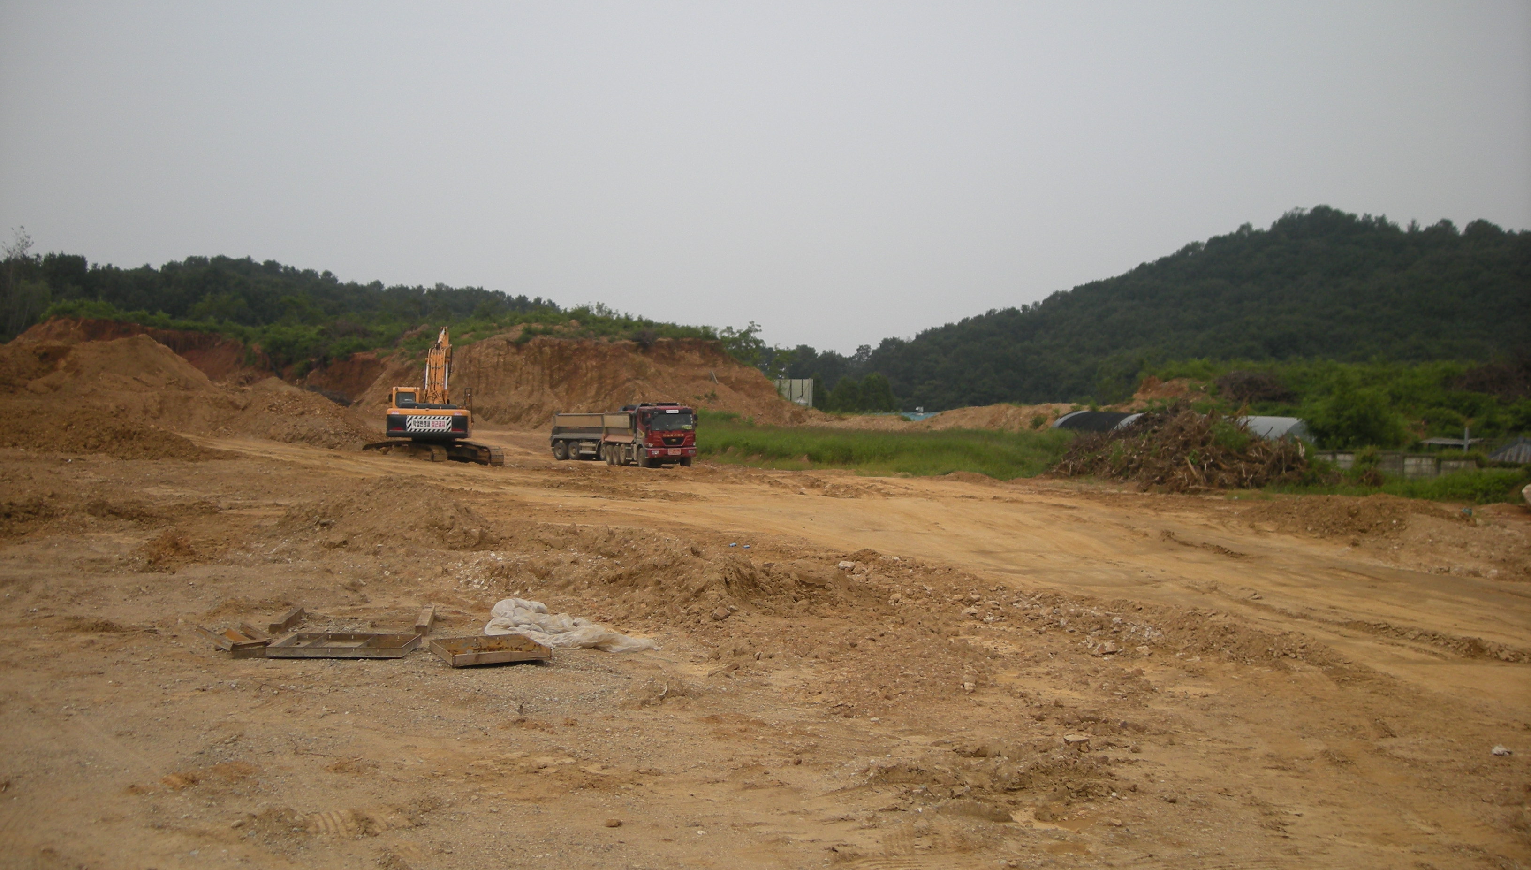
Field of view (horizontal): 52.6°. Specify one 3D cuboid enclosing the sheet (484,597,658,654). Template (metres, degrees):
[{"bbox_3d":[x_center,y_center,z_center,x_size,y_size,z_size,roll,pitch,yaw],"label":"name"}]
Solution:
[{"bbox_3d":[-1.400,1.320,11.050,1.300,0.250,1.000,0,1,15],"label":"sheet"}]

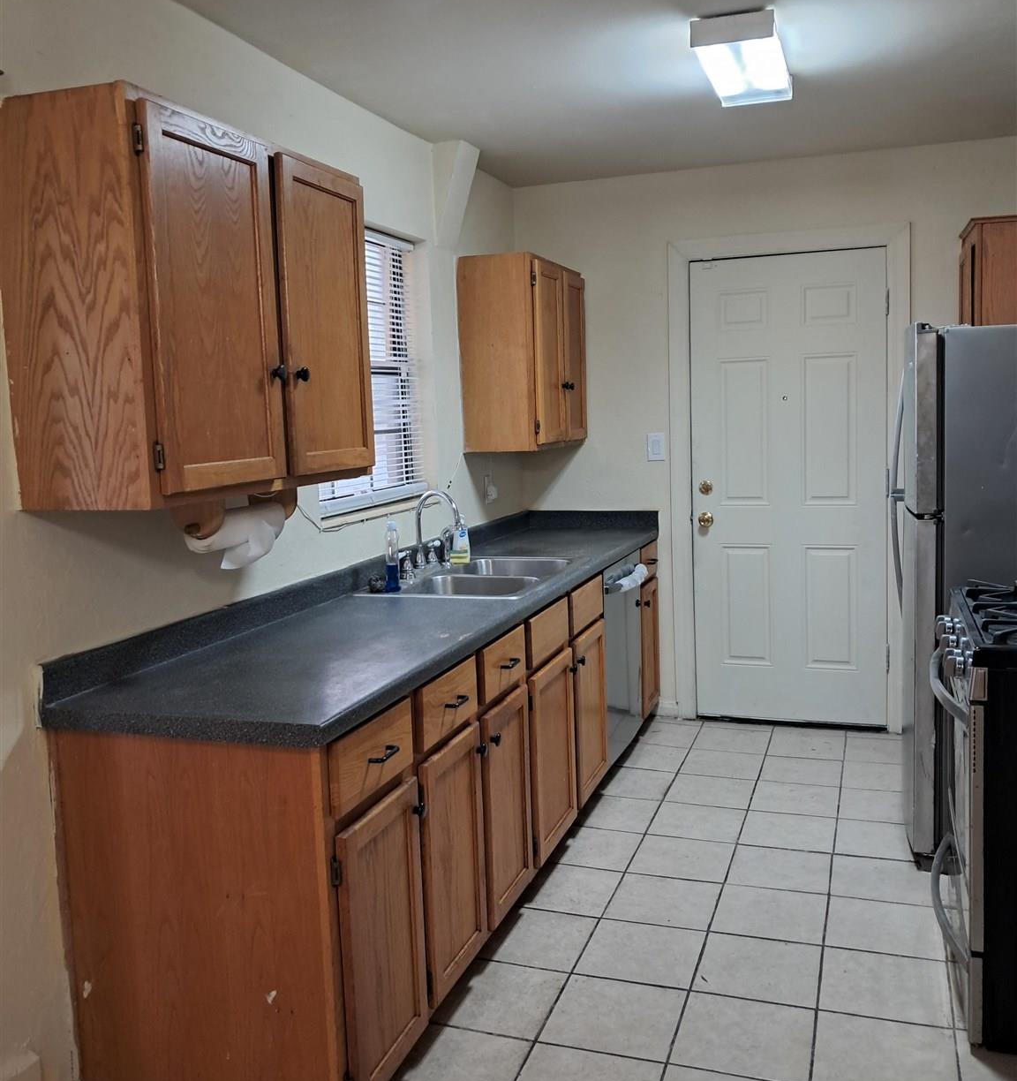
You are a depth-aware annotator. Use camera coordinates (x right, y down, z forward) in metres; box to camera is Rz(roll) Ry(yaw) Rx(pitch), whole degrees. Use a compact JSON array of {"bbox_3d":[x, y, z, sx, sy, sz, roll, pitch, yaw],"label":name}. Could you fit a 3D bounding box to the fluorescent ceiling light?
[{"bbox_3d":[0.685,-1.378,3.054,0.214,0.068,0.613,1,8,19],"label":"fluorescent ceiling light"}]

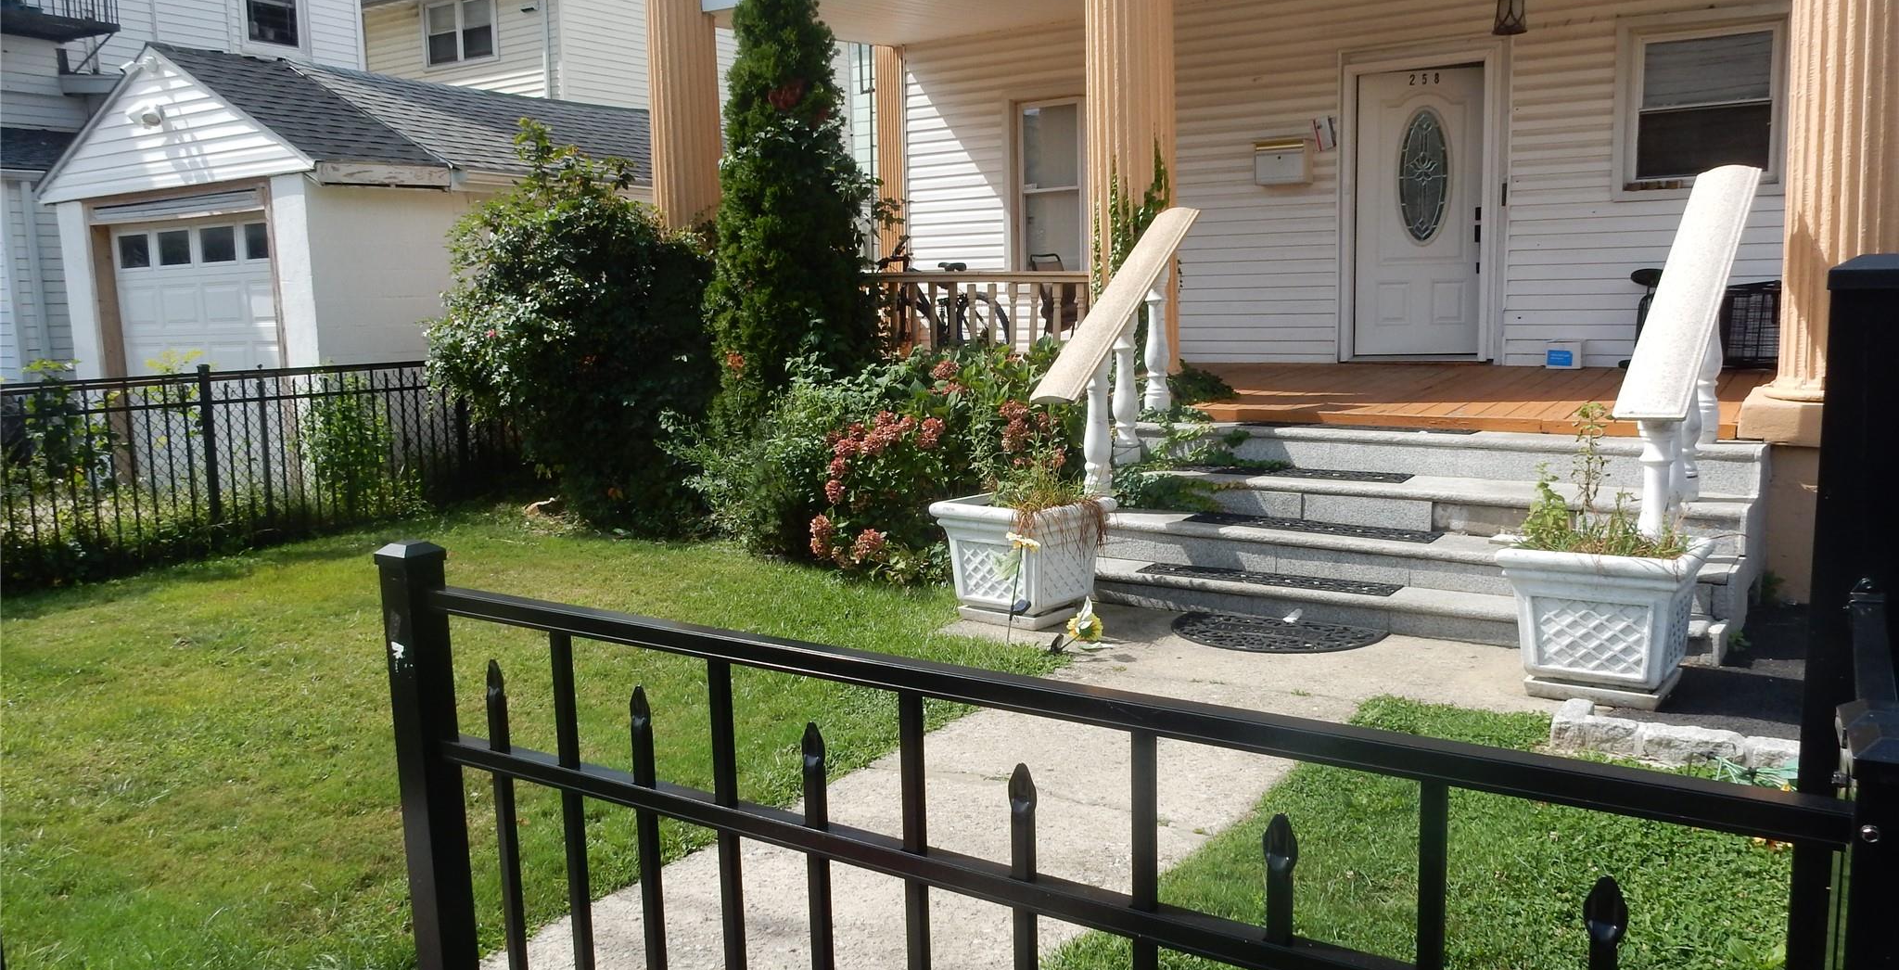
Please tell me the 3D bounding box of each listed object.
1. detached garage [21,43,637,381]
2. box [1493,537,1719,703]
[{"bbox_3d":[-4.222,-2.051,13.470,4.137,3.484,6.700,4,9,34],"label":"detached garage"},{"bbox_3d":[2.372,0.474,4.949,0.595,0.545,0.595,5,10,38],"label":"box"}]

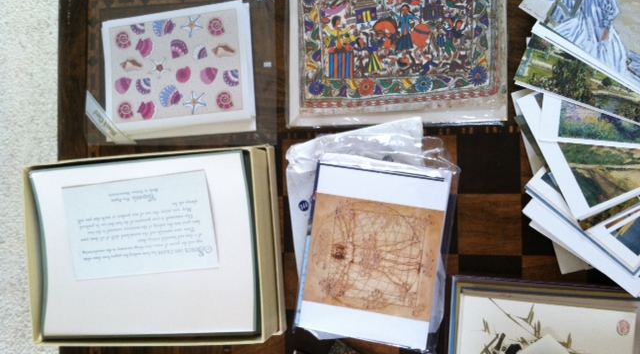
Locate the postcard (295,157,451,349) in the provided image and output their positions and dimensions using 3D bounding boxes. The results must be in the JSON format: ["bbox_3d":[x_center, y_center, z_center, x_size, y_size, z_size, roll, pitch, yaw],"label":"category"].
[{"bbox_3d":[0.043,0.063,0.538,0.110,0.007,0.142,7,90,12],"label":"postcard"}]

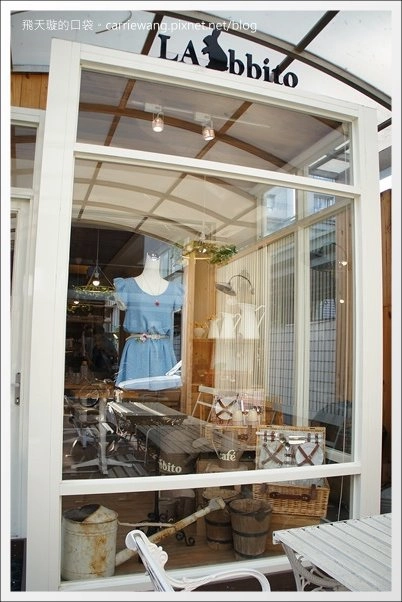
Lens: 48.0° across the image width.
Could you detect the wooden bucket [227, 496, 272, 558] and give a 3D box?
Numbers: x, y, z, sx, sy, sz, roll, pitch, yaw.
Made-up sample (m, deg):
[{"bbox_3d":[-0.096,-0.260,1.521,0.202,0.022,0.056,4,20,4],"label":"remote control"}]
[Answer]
[{"bbox_3d":[0.305,1.415,2.810,0.275,0.270,0.275,1,-5,0],"label":"wooden bucket"}]

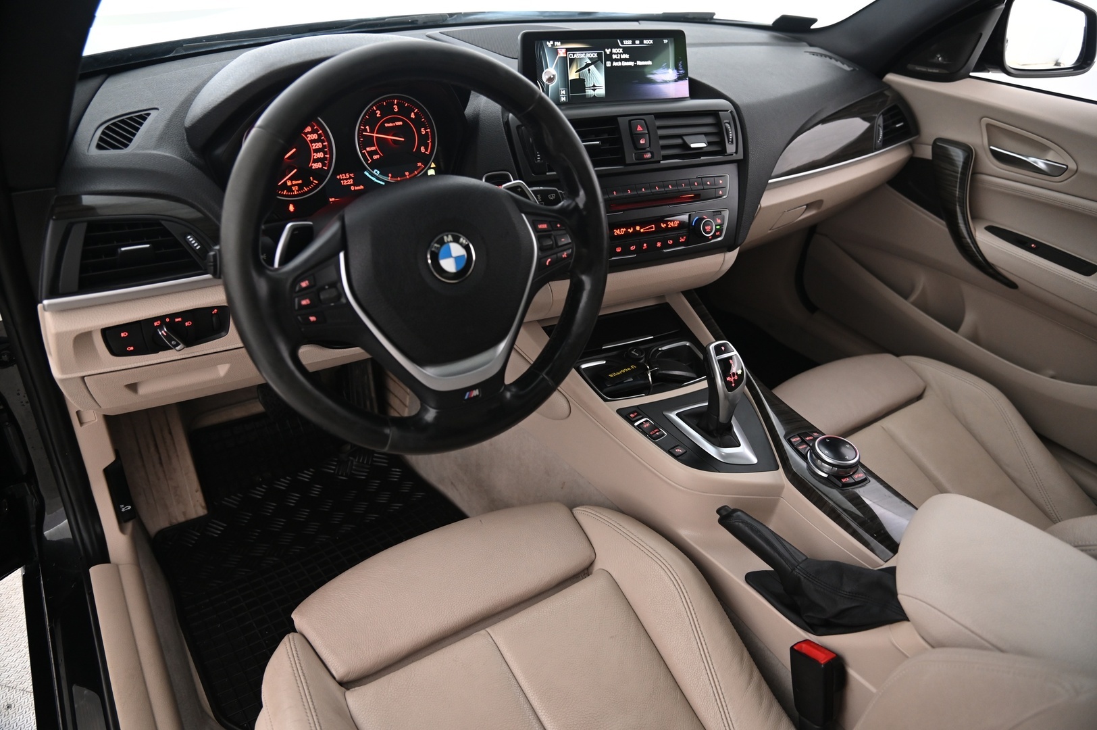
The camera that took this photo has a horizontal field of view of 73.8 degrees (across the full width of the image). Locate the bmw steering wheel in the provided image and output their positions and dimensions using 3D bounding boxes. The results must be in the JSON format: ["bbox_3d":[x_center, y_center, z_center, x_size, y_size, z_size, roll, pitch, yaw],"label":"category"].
[{"bbox_3d":[-0.109,-0.104,0.692,0.374,0.374,0.090,-18,18,-29],"label":"bmw steering wheel"}]

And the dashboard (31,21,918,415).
[{"bbox_3d":[0.016,-0.329,1.086,1.370,0.360,0.480,-18,37,-29],"label":"dashboard"}]

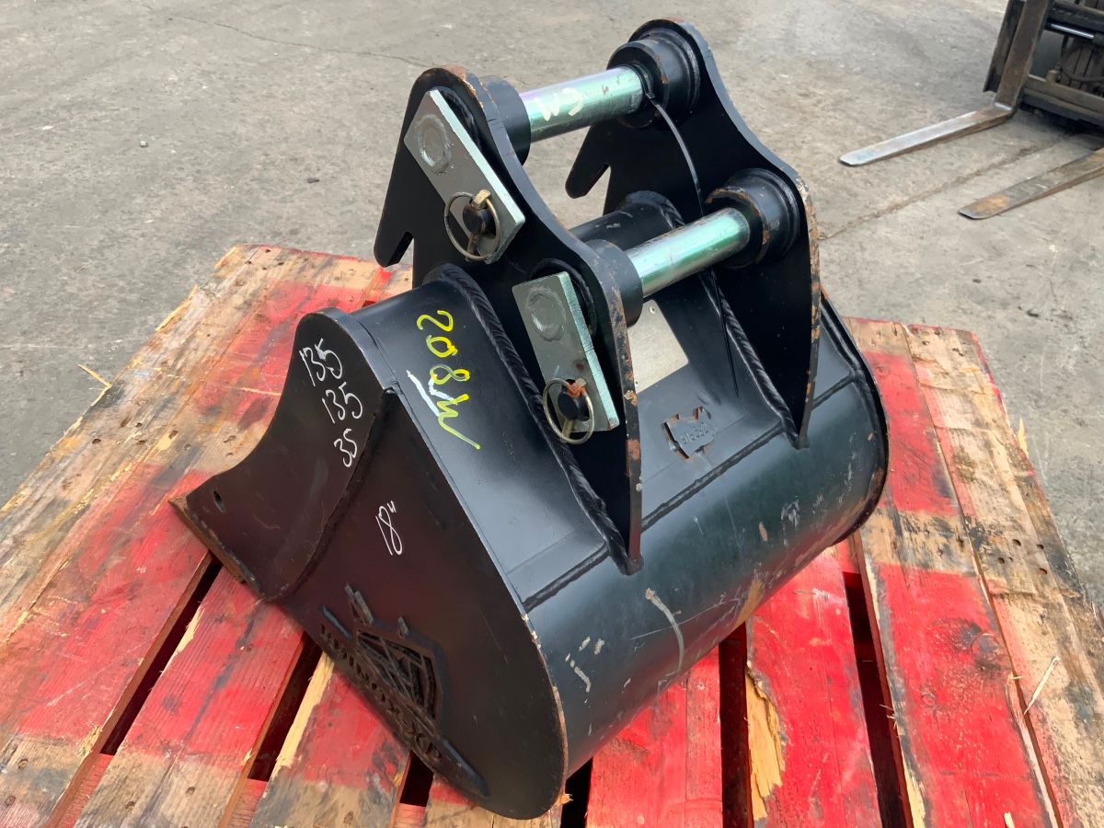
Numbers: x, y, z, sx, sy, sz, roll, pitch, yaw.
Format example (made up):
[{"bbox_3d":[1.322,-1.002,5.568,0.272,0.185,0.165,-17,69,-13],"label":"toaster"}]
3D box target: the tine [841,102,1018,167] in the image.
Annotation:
[{"bbox_3d":[1.564,-1.135,3.811,1.182,0.047,0.096,-25,46,-32],"label":"tine"}]

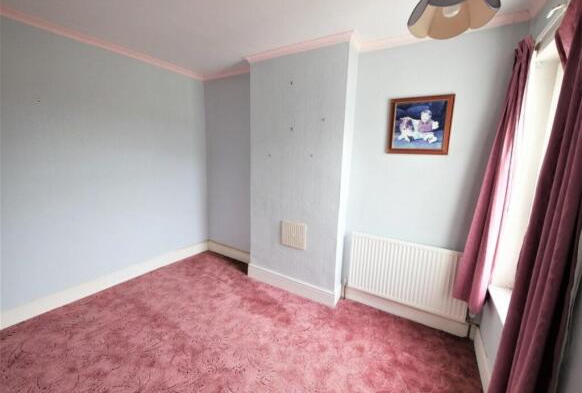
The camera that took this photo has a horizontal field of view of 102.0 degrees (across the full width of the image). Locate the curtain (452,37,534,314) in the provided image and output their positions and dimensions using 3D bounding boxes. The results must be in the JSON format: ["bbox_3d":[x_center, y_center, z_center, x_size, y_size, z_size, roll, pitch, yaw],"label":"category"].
[{"bbox_3d":[1.390,-0.098,1.630,0.210,1.810,0.270,8,11,31],"label":"curtain"}]

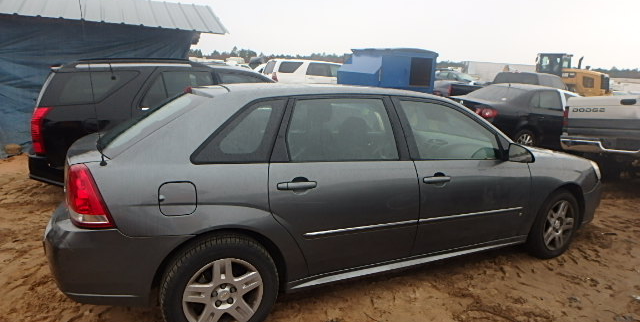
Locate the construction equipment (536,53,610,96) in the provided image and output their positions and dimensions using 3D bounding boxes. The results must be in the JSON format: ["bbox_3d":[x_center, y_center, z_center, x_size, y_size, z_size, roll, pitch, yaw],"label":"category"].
[{"bbox_3d":[17.695,-6.412,30.160,2.600,3.350,7.000,-9,16,-40],"label":"construction equipment"}]

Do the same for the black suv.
[{"bbox_3d":[-1.685,-0.762,6.518,4.930,1.720,1.850,-5,14,-26],"label":"black suv"}]

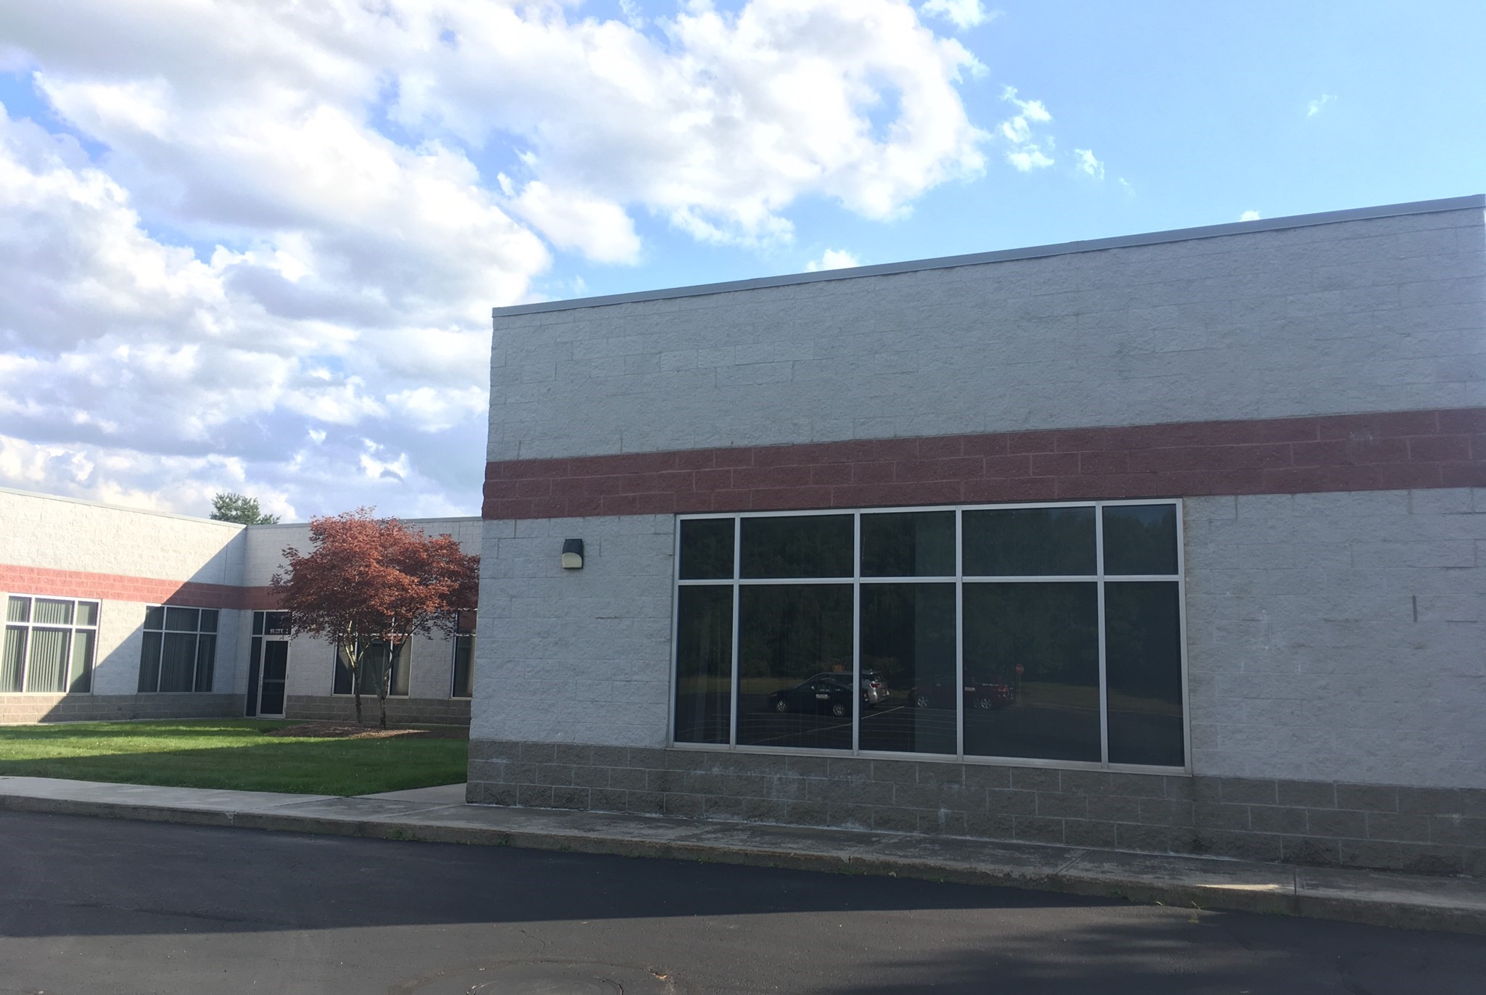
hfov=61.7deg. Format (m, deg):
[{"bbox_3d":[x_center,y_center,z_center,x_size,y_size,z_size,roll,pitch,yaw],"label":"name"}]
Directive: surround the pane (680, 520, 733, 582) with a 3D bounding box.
[{"bbox_3d":[-0.332,0.498,11.900,0.577,0.574,0.050,-2,-9,23],"label":"pane"}]

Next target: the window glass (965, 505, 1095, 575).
[{"bbox_3d":[2.455,0.390,10.688,1.135,0.583,0.050,-2,-9,23],"label":"window glass"}]

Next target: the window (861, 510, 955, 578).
[{"bbox_3d":[1.478,0.423,11.113,0.877,0.575,0.050,-2,-9,23],"label":"window"}]

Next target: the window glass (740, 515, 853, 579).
[{"bbox_3d":[0.492,0.461,11.535,1.135,0.580,0.050,-2,-9,23],"label":"window glass"}]

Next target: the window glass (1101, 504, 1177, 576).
[{"bbox_3d":[3.295,0.358,10.323,0.589,0.582,0.050,-2,-9,23],"label":"window glass"}]

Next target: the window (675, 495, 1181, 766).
[{"bbox_3d":[1.476,1.198,11.008,4.640,2.216,0.100,-2,-9,23],"label":"window"}]

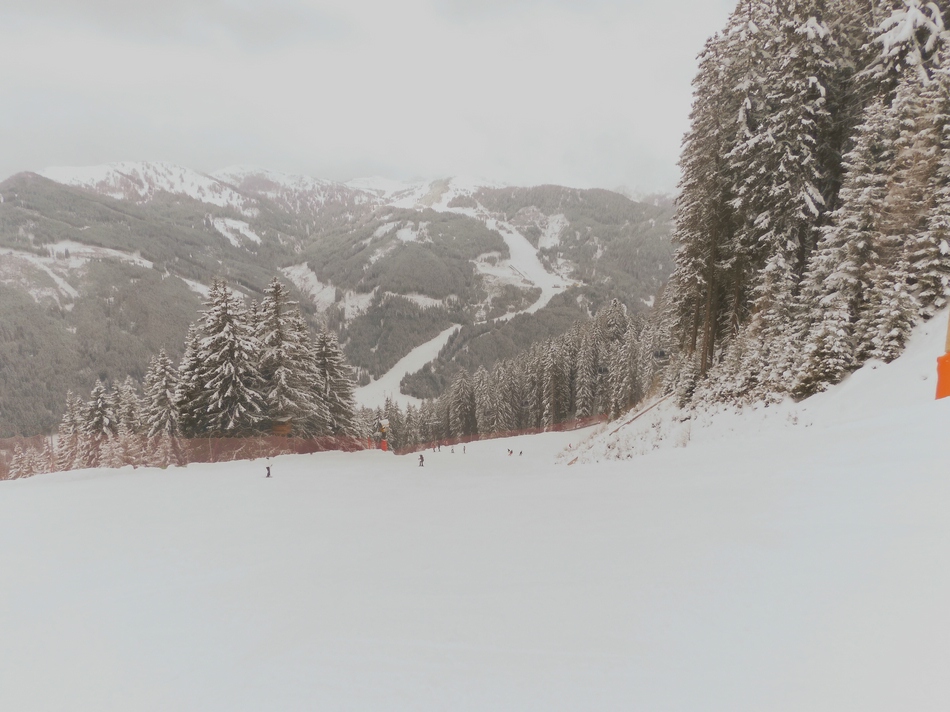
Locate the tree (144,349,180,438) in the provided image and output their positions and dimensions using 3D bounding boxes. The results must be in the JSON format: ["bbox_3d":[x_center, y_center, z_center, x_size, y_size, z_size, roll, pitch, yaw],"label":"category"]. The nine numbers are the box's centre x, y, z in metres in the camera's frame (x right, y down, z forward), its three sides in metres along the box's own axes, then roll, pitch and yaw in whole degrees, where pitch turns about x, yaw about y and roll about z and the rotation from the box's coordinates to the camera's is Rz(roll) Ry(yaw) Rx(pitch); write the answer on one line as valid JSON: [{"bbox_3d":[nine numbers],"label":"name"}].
[{"bbox_3d":[-26.955,4.091,56.817,3.280,9.650,3.280,-1,12,0],"label":"tree"}]

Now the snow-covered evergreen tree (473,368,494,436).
[{"bbox_3d":[2.318,13.068,179.543,6.540,20.900,6.540,-1,12,0],"label":"snow-covered evergreen tree"}]

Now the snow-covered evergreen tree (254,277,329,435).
[{"bbox_3d":[-21.363,1.017,77.143,8.430,20.130,8.430,-1,12,0],"label":"snow-covered evergreen tree"}]

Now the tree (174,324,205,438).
[{"bbox_3d":[-30.023,3.468,69.765,3.810,13.760,3.810,-1,12,0],"label":"tree"}]

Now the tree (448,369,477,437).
[{"bbox_3d":[-3.311,12.961,174.518,7.420,19.770,7.420,-1,12,0],"label":"tree"}]

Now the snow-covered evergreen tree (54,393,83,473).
[{"bbox_3d":[-28.231,5.281,45.741,1.940,5.950,1.940,-1,12,0],"label":"snow-covered evergreen tree"}]

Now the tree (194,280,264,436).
[{"bbox_3d":[-27.243,1.187,73.130,7.770,19.090,7.770,-1,12,0],"label":"tree"}]

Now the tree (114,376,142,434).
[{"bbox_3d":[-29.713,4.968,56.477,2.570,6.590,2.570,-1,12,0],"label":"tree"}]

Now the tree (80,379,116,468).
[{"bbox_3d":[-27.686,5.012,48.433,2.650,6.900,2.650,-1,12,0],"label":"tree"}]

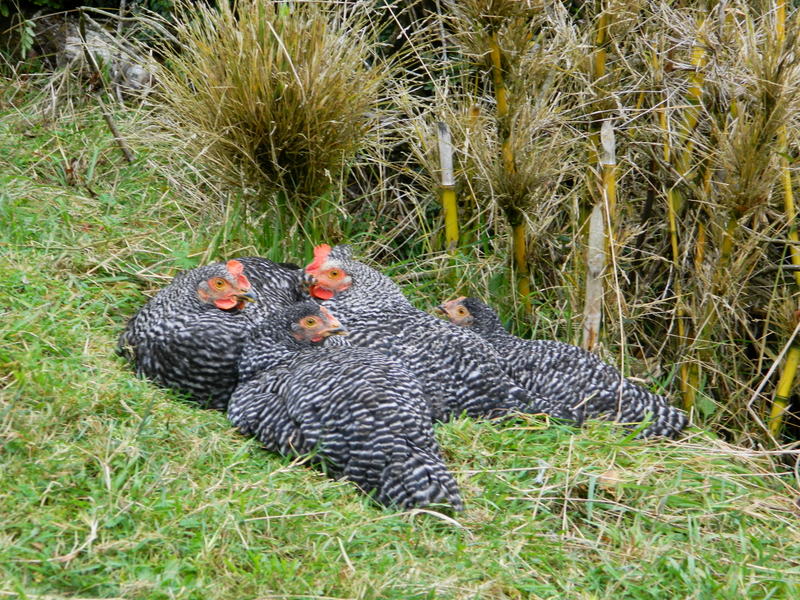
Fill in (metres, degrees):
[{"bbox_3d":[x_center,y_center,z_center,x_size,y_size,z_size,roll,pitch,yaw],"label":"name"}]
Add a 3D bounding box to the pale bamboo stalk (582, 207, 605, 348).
[{"bbox_3d":[0.294,-0.036,2.950,0.023,0.238,0.023,3,18,-1],"label":"pale bamboo stalk"}]

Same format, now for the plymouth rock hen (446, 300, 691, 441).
[{"bbox_3d":[0.222,0.094,2.750,0.370,0.180,0.175,10,21,28],"label":"plymouth rock hen"}]

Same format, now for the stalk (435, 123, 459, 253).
[{"bbox_3d":[0.077,-0.184,3.150,0.024,0.222,0.024,-5,18,2],"label":"stalk"}]

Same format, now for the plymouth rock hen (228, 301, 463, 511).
[{"bbox_3d":[-0.068,0.135,2.500,0.190,0.210,0.360,-15,23,-39],"label":"plymouth rock hen"}]

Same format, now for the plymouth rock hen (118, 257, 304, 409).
[{"bbox_3d":[-0.249,0.045,2.620,0.200,0.205,0.330,8,20,23],"label":"plymouth rock hen"}]

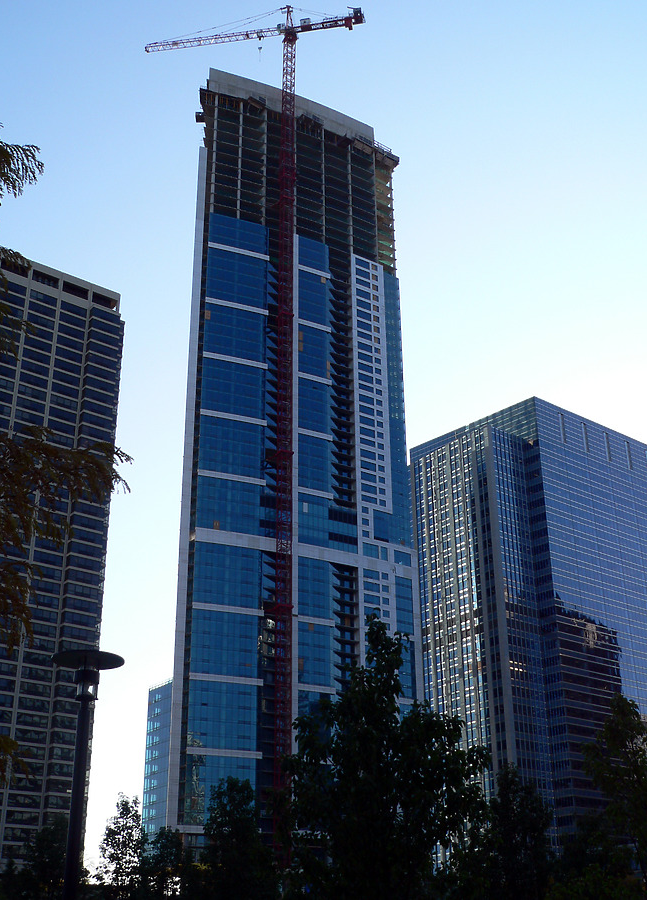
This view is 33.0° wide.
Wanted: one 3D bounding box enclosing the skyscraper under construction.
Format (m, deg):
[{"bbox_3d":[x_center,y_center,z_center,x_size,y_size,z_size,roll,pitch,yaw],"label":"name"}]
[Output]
[{"bbox_3d":[-9.800,1.170,280.630,61.000,206.000,27.000,13,-28,-27],"label":"skyscraper under construction"}]

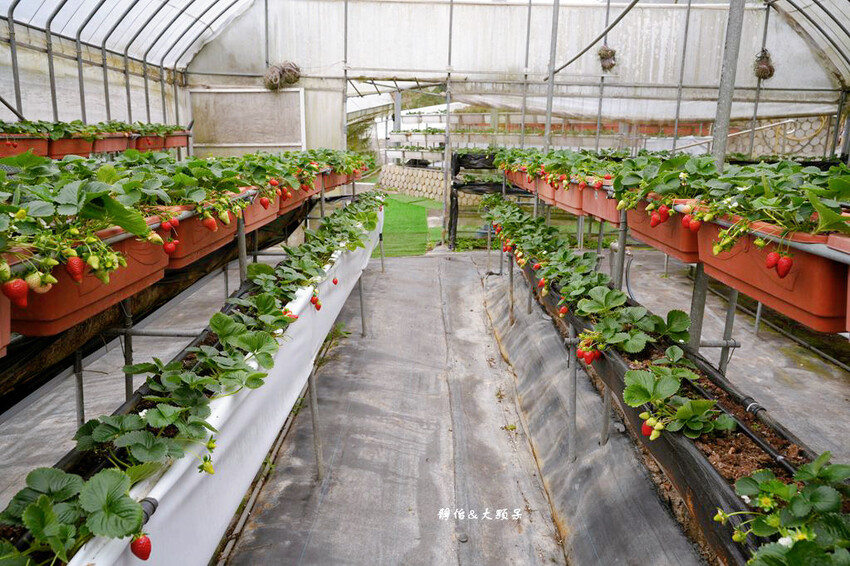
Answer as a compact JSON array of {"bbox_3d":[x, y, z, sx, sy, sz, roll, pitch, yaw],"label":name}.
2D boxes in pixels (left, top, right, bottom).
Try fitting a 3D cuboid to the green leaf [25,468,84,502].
[{"bbox_3d":[-0.639,0.349,1.140,0.100,0.035,0.060,-2,12,-16],"label":"green leaf"}]

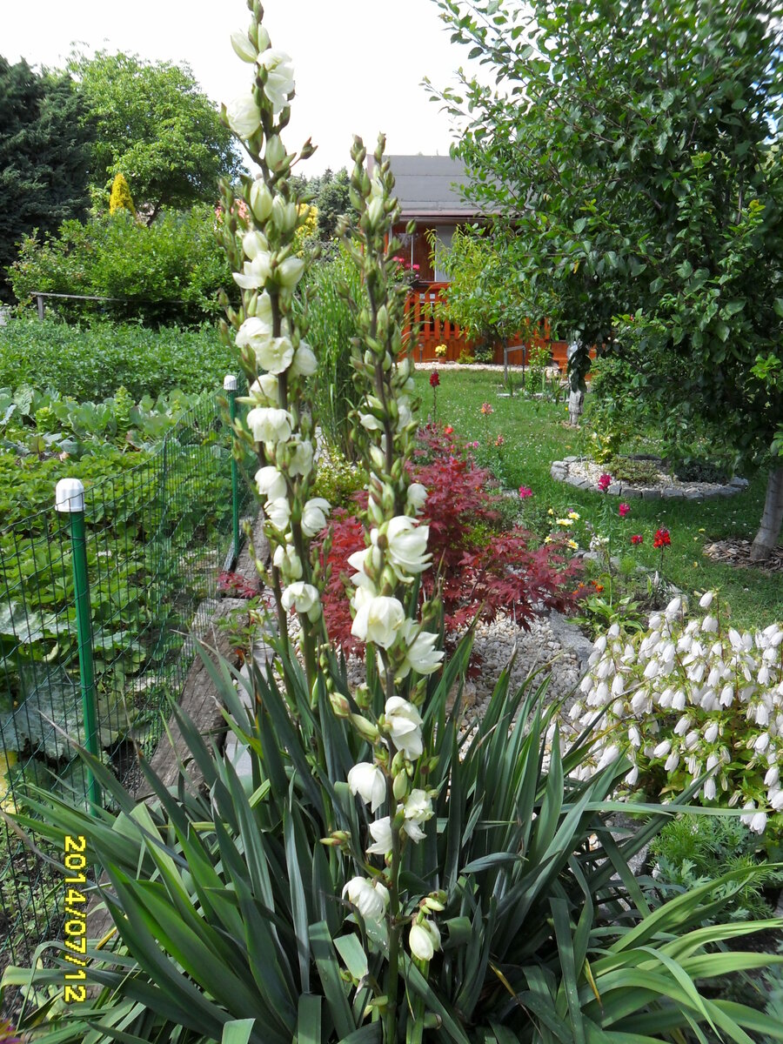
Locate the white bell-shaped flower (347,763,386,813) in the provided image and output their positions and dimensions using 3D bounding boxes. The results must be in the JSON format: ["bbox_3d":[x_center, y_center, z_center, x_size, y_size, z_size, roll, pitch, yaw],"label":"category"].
[{"bbox_3d":[-0.036,0.392,1.200,0.058,0.066,0.058,0,11,-2],"label":"white bell-shaped flower"}]

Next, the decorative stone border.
[{"bbox_3d":[1.810,-0.325,5.770,1.360,0.120,1.020,5,16,17],"label":"decorative stone border"}]

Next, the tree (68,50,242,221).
[{"bbox_3d":[-5.900,-7.934,19.851,4.600,6.600,4.500,-3,11,-15],"label":"tree"}]

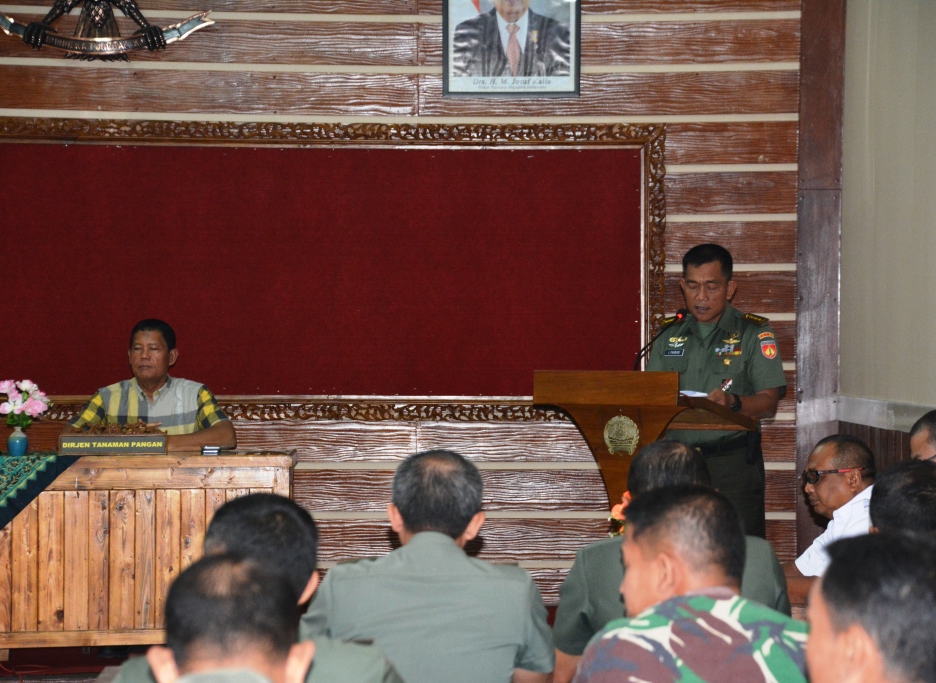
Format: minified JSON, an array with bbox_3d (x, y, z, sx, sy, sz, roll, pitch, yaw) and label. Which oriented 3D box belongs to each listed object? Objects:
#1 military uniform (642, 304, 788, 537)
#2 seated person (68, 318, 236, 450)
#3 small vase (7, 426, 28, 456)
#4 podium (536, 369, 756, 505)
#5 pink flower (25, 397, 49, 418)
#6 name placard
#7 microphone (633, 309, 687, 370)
[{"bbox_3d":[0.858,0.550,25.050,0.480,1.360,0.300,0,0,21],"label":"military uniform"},{"bbox_3d":[-1.210,0.550,27.950,0.630,1.270,0.760,0,0,7],"label":"seated person"},{"bbox_3d":[-1.702,0.379,27.400,0.077,0.112,0.077,0,0,0],"label":"small vase"},{"bbox_3d":[0.601,0.700,24.700,0.600,1.200,0.480,0,0,35],"label":"podium"},{"bbox_3d":[-1.627,0.249,27.360,0.088,0.080,0.075,0,0,-6],"label":"pink flower"},{"bbox_3d":[-1.343,0.389,27.400,0.405,0.078,0.055,0,0,0],"label":"name placard"},{"bbox_3d":[0.653,0.008,24.780,0.040,0.235,0.260,0,0,35],"label":"microphone"}]

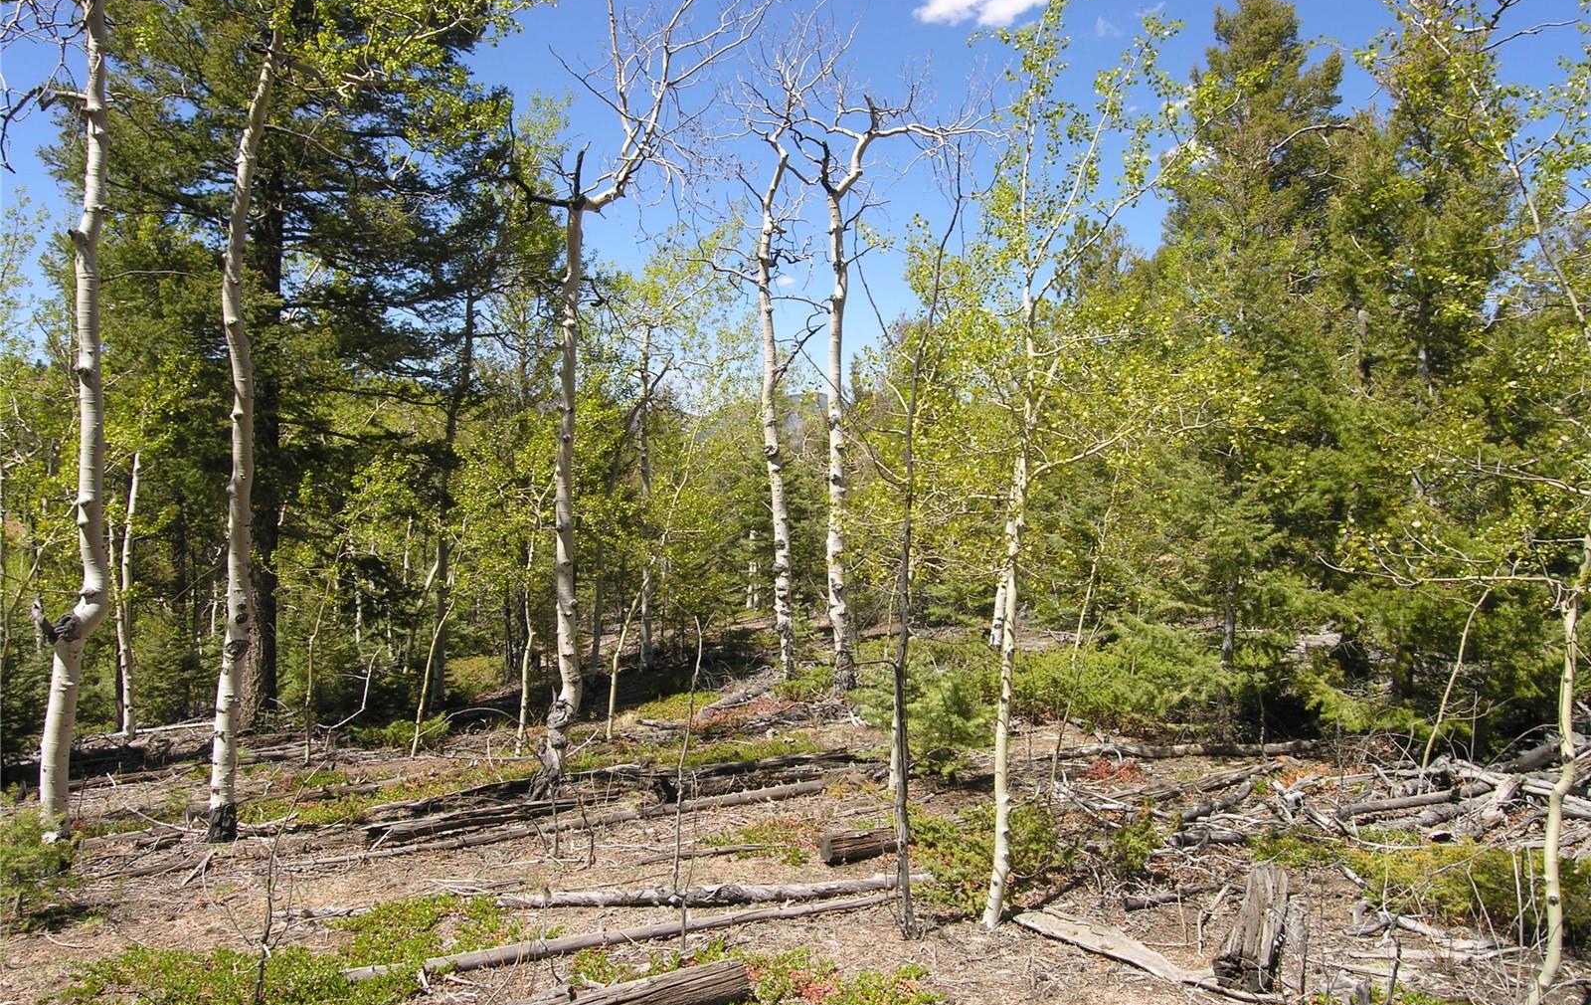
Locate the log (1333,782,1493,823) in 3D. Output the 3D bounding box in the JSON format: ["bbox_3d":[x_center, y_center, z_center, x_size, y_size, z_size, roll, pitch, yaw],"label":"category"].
[{"bbox_3d":[3.576,1.708,6.380,1.348,0.085,0.085,0,0,-26],"label":"log"}]

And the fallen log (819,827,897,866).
[{"bbox_3d":[0.322,1.683,5.488,0.402,0.135,0.135,0,0,-30],"label":"fallen log"}]

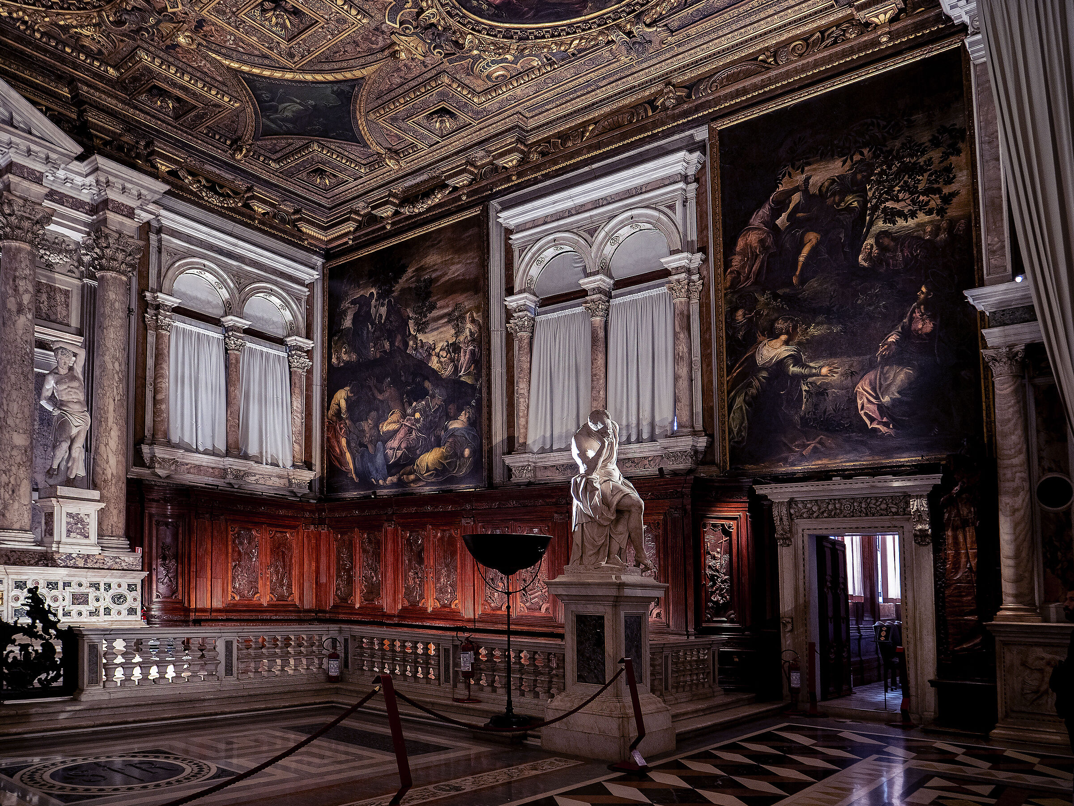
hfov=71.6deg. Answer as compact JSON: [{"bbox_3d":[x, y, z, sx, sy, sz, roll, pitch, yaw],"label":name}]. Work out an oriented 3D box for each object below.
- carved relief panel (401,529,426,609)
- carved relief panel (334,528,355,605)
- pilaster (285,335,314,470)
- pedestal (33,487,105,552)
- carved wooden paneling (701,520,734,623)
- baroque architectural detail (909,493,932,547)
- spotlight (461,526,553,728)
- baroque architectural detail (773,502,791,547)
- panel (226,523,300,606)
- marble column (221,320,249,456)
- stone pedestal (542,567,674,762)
[{"bbox_3d":[-2.551,3.418,15.400,0.660,1.620,0.100,-6,-9,36],"label":"carved relief panel"},{"bbox_3d":[-4.189,3.587,16.200,0.680,1.660,0.120,-5,-7,36],"label":"carved relief panel"},{"bbox_3d":[-5.398,-0.010,16.900,0.360,2.850,0.520,-7,-9,37],"label":"pilaster"},{"bbox_3d":[-7.782,1.937,12.500,0.820,1.100,0.760,-7,-9,37],"label":"pedestal"},{"bbox_3d":[2.643,2.466,10.860,0.502,1.457,0.100,-8,-16,35],"label":"carved wooden paneling"},{"bbox_3d":[5.324,1.621,10.350,0.240,0.720,0.200,-5,-7,36],"label":"baroque architectural detail"},{"bbox_3d":[-0.332,2.511,8.300,1.000,2.100,1.000,-1,-6,0],"label":"spotlight"},{"bbox_3d":[3.744,1.850,11.400,0.230,0.710,0.200,-5,-7,36],"label":"baroque architectural detail"},{"bbox_3d":[-5.638,3.347,15.350,0.100,1.551,1.721,-8,-16,35],"label":"panel"},{"bbox_3d":[-6.328,-0.334,15.600,0.440,2.980,0.440,-5,-7,39],"label":"marble column"},{"bbox_3d":[0.659,2.522,7.369,0.880,1.639,0.780,-8,-16,35],"label":"stone pedestal"}]

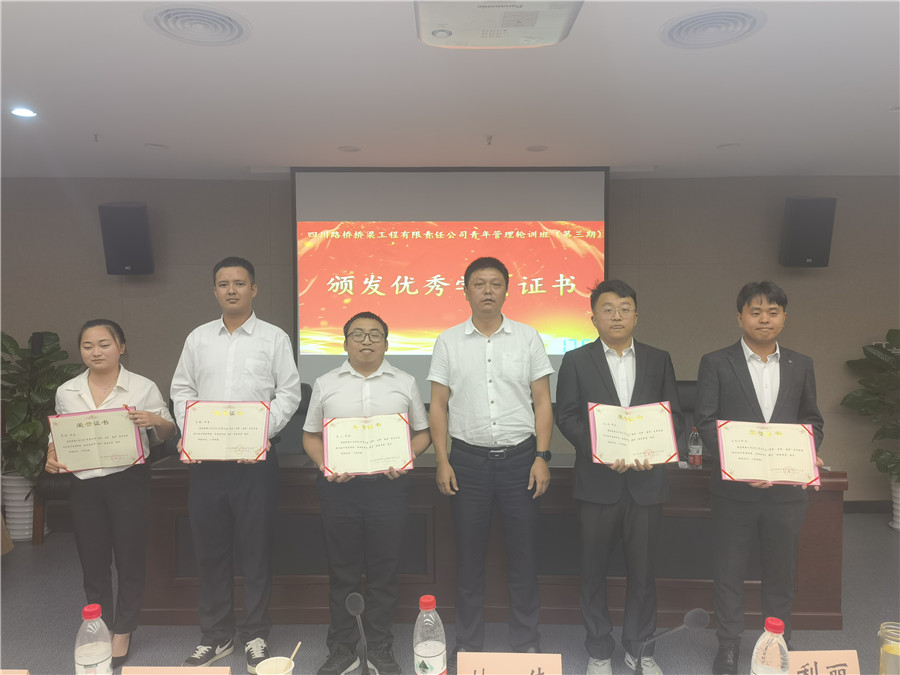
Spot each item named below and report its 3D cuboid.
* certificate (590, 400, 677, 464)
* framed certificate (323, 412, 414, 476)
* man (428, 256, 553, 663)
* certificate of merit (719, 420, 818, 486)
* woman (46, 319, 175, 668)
[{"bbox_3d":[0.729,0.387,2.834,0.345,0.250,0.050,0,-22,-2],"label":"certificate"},{"bbox_3d":[-0.338,0.441,2.887,0.357,0.250,0.030,-4,-26,-8],"label":"framed certificate"},{"bbox_3d":[0.170,0.550,3.035,0.530,1.770,0.320,0,3,2],"label":"man"},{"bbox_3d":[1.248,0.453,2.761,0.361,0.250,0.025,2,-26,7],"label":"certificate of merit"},{"bbox_3d":[-1.470,0.665,3.075,0.500,1.530,0.380,-1,3,-5],"label":"woman"}]

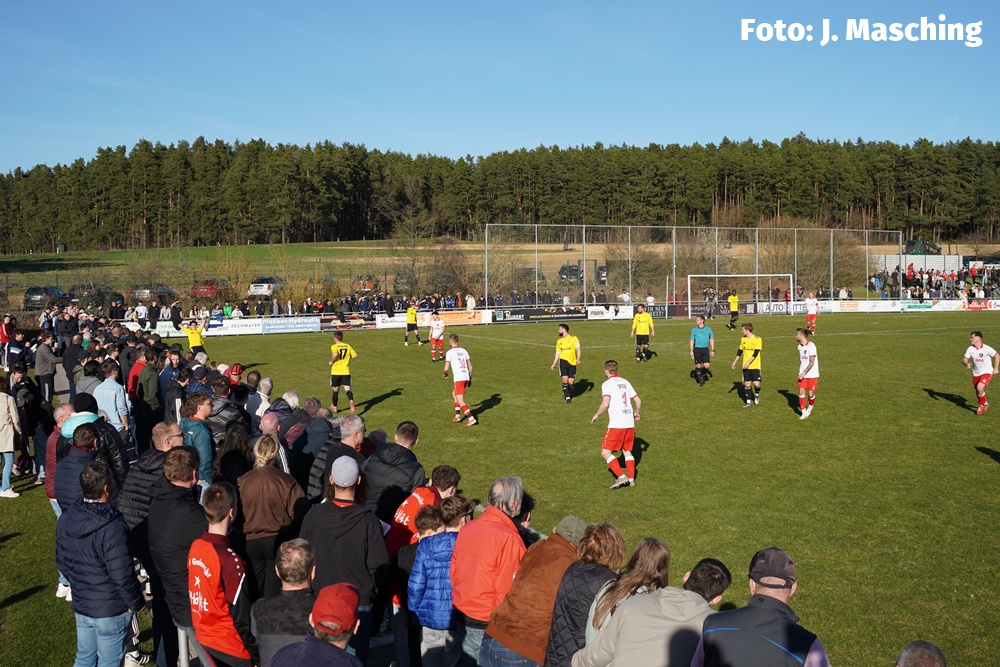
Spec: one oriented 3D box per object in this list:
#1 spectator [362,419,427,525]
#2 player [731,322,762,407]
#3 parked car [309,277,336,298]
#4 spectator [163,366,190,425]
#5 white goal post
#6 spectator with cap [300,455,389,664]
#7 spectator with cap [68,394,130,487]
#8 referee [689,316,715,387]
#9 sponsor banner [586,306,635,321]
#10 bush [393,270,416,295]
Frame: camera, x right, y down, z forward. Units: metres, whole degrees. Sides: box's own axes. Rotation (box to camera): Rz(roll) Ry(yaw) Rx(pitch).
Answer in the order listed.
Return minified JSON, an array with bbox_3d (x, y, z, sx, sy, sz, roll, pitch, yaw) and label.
[{"bbox_3d":[-0.869,1.580,8.451,0.540,1.724,0.430,1,4,23],"label":"spectator"},{"bbox_3d":[5.360,0.668,22.250,0.620,1.770,0.450,1,4,27],"label":"player"},{"bbox_3d":[-13.157,-3.431,77.500,1.800,1.550,4.300,0,3,7],"label":"parked car"},{"bbox_3d":[-4.230,1.314,13.450,0.420,1.720,0.520,-3,4,-38],"label":"spectator"},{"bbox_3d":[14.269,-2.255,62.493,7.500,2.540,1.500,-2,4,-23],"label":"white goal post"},{"bbox_3d":[-0.953,1.645,6.450,0.540,1.780,0.370,-1,3,2],"label":"spectator with cap"},{"bbox_3d":[-3.755,1.501,9.546,0.600,1.879,0.420,1,4,30],"label":"spectator with cap"},{"bbox_3d":[5.037,0.436,25.650,0.580,1.746,0.400,0,3,14],"label":"referee"},{"bbox_3d":[6.404,-1.200,59.296,3.115,0.740,0.050,-2,4,-25],"label":"sponsor banner"},{"bbox_3d":[-6.411,-3.356,69.000,1.700,1.800,1.600,-2,4,-25],"label":"bush"}]

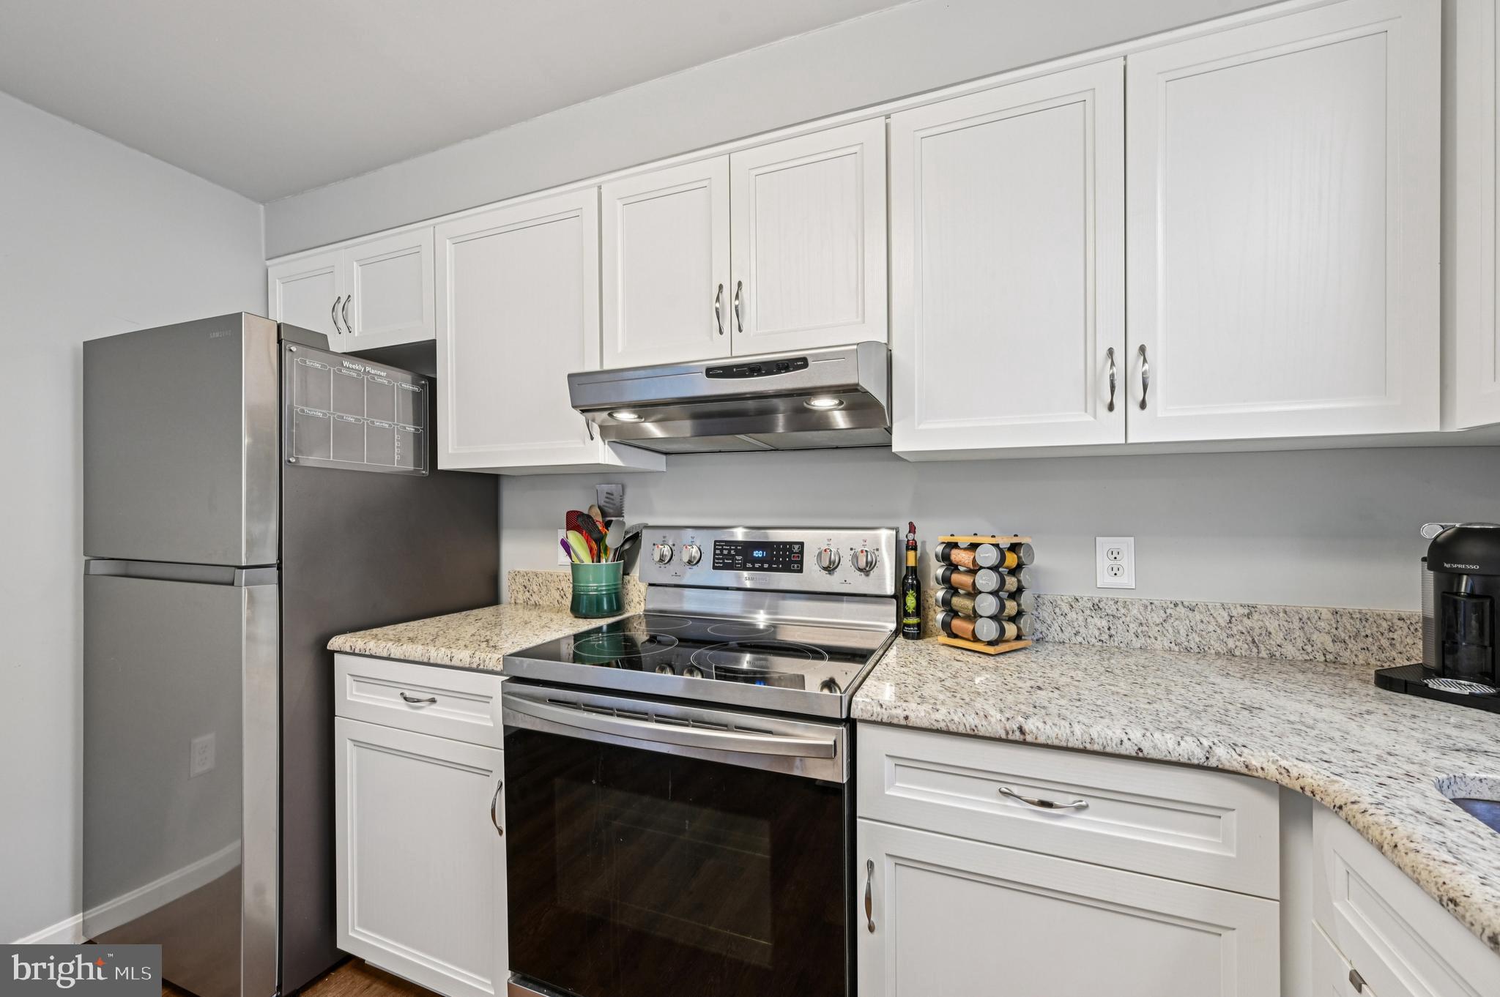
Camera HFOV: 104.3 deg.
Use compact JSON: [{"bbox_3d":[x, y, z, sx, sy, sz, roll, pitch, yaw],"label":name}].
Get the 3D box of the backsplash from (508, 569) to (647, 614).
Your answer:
[{"bbox_3d":[-0.589,0.309,1.980,0.570,0.115,0.023,0,0,22],"label":"backsplash"}]

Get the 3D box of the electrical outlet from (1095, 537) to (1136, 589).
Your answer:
[{"bbox_3d":[0.878,0.154,1.399,0.080,0.122,0.010,0,0,22],"label":"electrical outlet"}]

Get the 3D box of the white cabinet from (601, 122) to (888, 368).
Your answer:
[{"bbox_3d":[0.013,-0.601,1.573,0.762,0.538,0.330,0,0,22],"label":"white cabinet"}]

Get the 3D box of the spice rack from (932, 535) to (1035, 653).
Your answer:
[{"bbox_3d":[0.561,0.222,1.389,0.155,0.267,0.155,0,0,-36],"label":"spice rack"}]

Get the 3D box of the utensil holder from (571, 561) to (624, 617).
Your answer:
[{"bbox_3d":[-0.480,0.275,1.835,0.158,0.177,0.158,0,0,0],"label":"utensil holder"}]

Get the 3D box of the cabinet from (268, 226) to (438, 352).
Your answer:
[{"bbox_3d":[-1.292,-0.674,2.097,0.828,0.378,0.330,0,0,22],"label":"cabinet"}]

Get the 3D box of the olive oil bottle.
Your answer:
[{"bbox_3d":[0.415,0.208,1.496,0.049,0.297,0.049,0,0,22],"label":"olive oil bottle"}]

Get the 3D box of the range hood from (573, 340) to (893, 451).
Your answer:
[{"bbox_3d":[-0.017,-0.235,1.491,0.760,0.183,0.505,0,0,22],"label":"range hood"}]

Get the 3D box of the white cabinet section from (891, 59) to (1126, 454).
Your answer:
[{"bbox_3d":[0.574,-0.472,1.345,0.436,0.744,0.328,-1,-1,22],"label":"white cabinet section"}]

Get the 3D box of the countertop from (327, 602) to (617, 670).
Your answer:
[{"bbox_3d":[-0.705,0.380,1.700,0.572,0.033,0.630,0,0,22],"label":"countertop"}]

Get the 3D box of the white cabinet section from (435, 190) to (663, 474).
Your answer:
[{"bbox_3d":[-0.610,-0.460,1.815,0.603,0.744,0.328,-1,-1,22],"label":"white cabinet section"}]

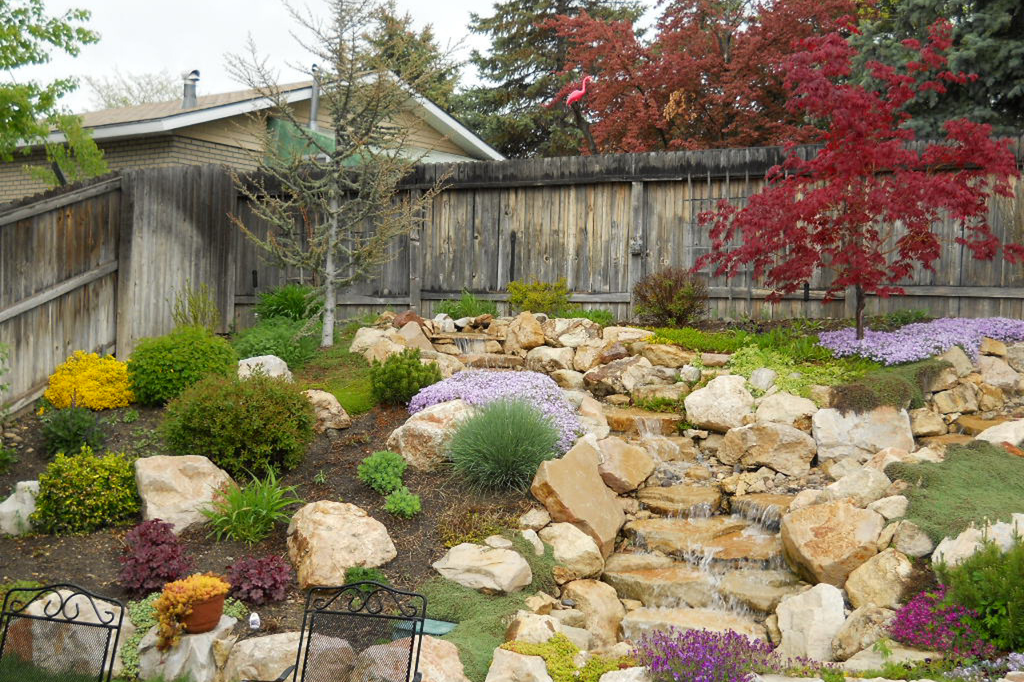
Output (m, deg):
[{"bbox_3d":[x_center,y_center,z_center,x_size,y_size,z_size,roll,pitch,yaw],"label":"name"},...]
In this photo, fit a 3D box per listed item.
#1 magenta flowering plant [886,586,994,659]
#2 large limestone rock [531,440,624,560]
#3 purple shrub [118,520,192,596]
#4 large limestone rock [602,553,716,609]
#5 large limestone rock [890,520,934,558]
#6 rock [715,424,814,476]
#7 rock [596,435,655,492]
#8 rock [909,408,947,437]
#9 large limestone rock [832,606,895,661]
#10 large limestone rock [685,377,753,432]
[{"bbox_3d":[2.359,1.539,7.140,0.552,0.331,0.490,2,2,19],"label":"magenta flowering plant"},{"bbox_3d":[0.444,1.055,8.823,0.616,0.766,0.510,2,1,3],"label":"large limestone rock"},{"bbox_3d":[-2.136,1.297,7.800,0.426,0.420,0.420,1,1,-15],"label":"purple shrub"},{"bbox_3d":[0.856,1.395,7.550,0.628,0.220,0.500,2,1,11],"label":"large limestone rock"},{"bbox_3d":[2.477,1.228,8.050,0.261,0.228,0.250,2,1,17],"label":"large limestone rock"},{"bbox_3d":[1.940,0.814,9.894,0.717,0.366,0.510,2,1,11],"label":"rock"},{"bbox_3d":[0.798,0.861,9.150,0.391,0.363,0.360,2,1,5],"label":"rock"},{"bbox_3d":[3.321,0.650,10.404,0.284,0.222,0.275,2,2,18],"label":"rock"},{"bbox_3d":[1.890,1.573,7.000,0.320,0.276,0.320,2,1,15],"label":"large limestone rock"},{"bbox_3d":[1.642,0.505,10.350,0.570,0.450,0.460,1,-1,9],"label":"large limestone rock"}]

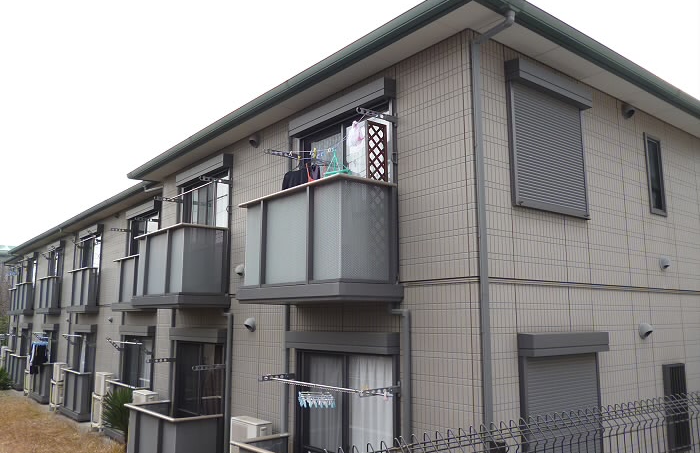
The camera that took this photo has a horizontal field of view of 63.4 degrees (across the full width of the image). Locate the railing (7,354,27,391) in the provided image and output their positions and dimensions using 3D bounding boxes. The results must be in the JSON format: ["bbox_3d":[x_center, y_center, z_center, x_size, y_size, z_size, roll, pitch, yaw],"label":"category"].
[{"bbox_3d":[-14.209,6.172,24.217,0.374,1.304,2.145,7,-12,-38],"label":"railing"}]

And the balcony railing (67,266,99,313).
[{"bbox_3d":[-7.966,1.960,16.878,0.340,1.320,2.130,7,-12,-39],"label":"balcony railing"}]

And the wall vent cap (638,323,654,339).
[{"bbox_3d":[3.833,1.350,7.301,0.190,0.210,0.120,7,-11,-38],"label":"wall vent cap"}]

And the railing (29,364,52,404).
[{"bbox_3d":[-10.798,5.422,19.818,0.340,1.260,2.080,7,-12,-39],"label":"railing"}]

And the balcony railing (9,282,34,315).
[{"bbox_3d":[-14.207,3.187,24.668,0.374,1.325,2.200,7,-12,-38],"label":"balcony railing"}]

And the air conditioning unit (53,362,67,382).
[{"bbox_3d":[-9.310,4.653,18.063,0.270,0.550,0.750,7,-12,-39],"label":"air conditioning unit"}]

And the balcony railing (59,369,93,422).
[{"bbox_3d":[-7.905,4.830,16.353,0.340,1.270,2.130,7,-12,-39],"label":"balcony railing"}]

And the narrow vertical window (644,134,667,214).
[{"bbox_3d":[4.428,-0.739,8.200,0.450,1.160,0.080,7,-12,-39],"label":"narrow vertical window"}]

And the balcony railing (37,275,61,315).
[{"bbox_3d":[-11.178,2.578,20.960,0.374,1.315,2.173,7,-12,-38],"label":"balcony railing"}]

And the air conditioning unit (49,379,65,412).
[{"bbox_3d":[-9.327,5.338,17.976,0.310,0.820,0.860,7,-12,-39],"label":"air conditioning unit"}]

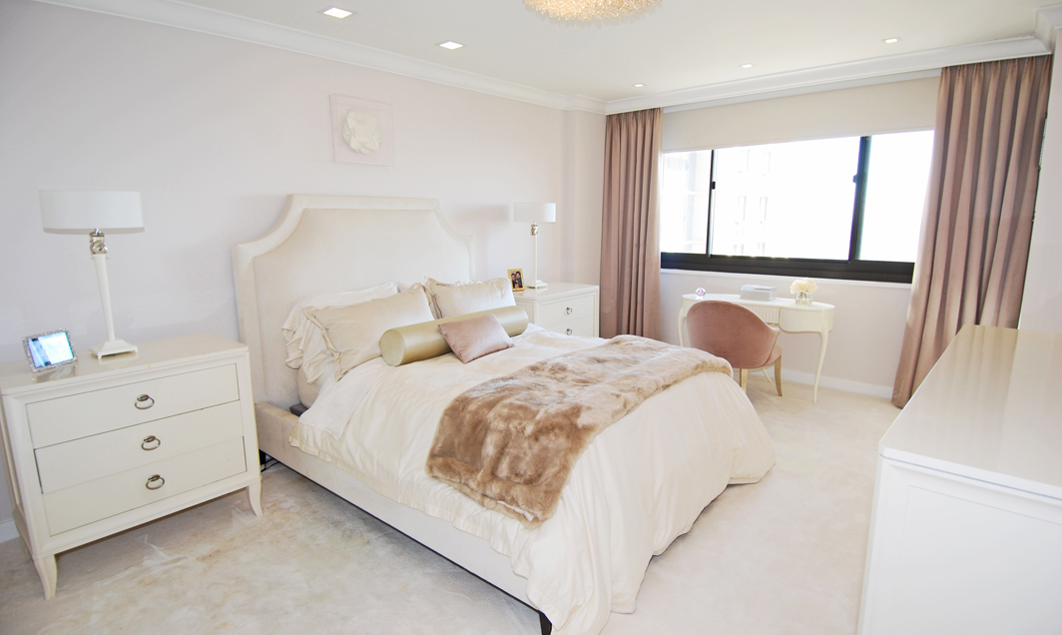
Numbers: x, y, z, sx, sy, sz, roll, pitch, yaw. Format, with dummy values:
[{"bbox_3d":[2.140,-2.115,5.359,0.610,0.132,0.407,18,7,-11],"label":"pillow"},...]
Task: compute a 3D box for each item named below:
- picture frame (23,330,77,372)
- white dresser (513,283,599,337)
[{"bbox_3d":[-2.063,0.136,2.280,0.080,0.146,0.181,1,11,9],"label":"picture frame"},{"bbox_3d":[0.095,0.182,4.565,0.609,0.845,0.884,9,14,42],"label":"white dresser"}]

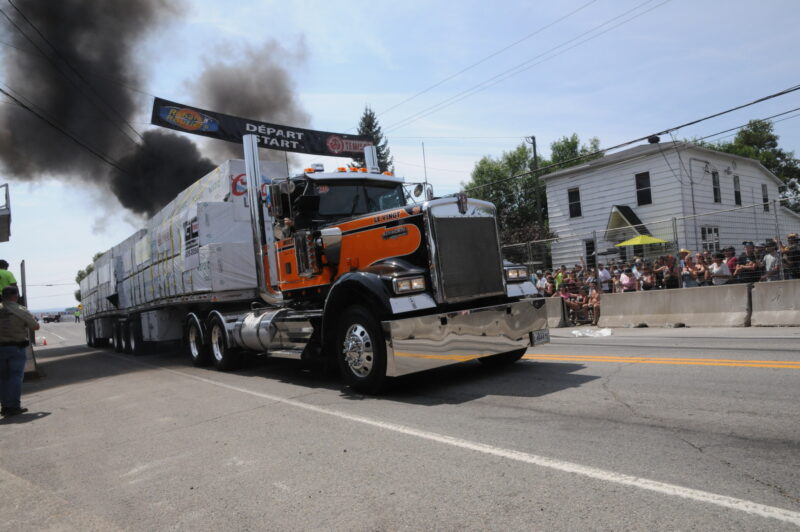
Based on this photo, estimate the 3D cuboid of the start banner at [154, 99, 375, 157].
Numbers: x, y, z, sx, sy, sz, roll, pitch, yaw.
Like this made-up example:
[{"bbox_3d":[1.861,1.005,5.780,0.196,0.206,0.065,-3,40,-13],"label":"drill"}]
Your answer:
[{"bbox_3d":[-3.773,-4.078,16.381,7.140,1.020,0.080,-1,-4,-36],"label":"start banner"}]

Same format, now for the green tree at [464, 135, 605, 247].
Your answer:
[{"bbox_3d":[9.154,-3.265,36.490,9.790,11.140,8.500,-4,-3,14],"label":"green tree"}]

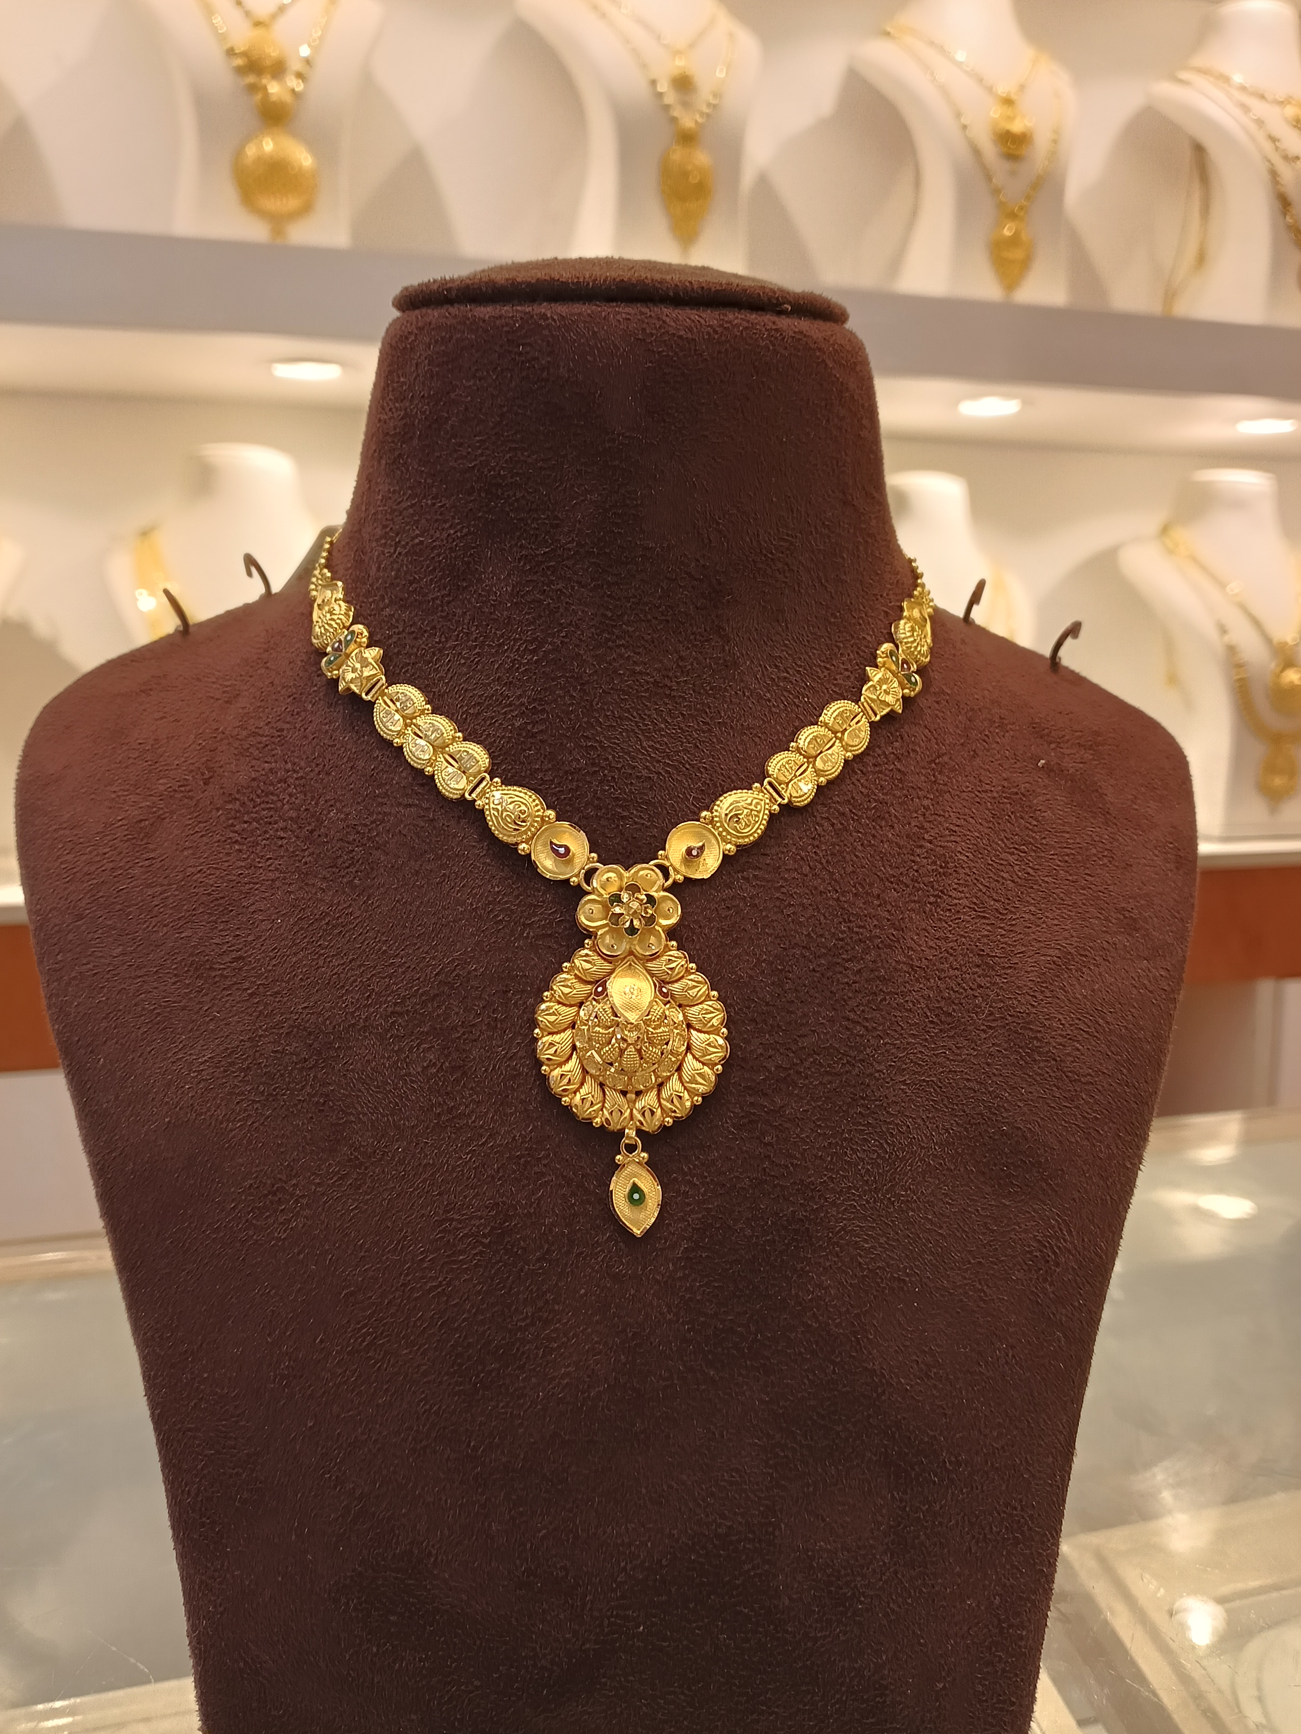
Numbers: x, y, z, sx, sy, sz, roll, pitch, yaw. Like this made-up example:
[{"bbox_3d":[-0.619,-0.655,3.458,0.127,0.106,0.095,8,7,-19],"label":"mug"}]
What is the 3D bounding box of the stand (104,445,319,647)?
[{"bbox_3d":[-0.308,-0.152,1.020,0.190,0.320,0.130,-2,9,-15],"label":"stand"}]

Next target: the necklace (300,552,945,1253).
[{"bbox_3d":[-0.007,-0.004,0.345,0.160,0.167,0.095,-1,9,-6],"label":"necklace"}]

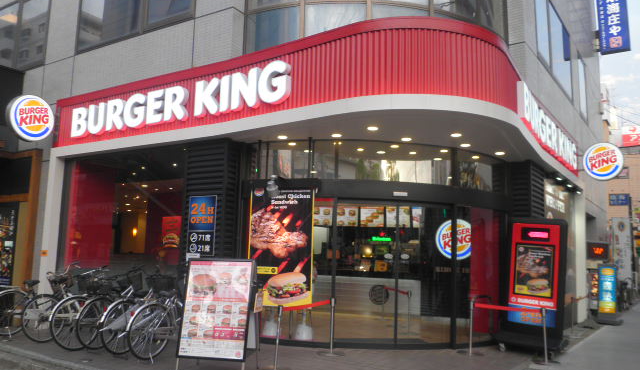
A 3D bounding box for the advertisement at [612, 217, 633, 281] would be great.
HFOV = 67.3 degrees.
[{"bbox_3d":[10.023,2.146,15.929,0.620,2.200,0.120,-6,-11,37],"label":"advertisement"}]

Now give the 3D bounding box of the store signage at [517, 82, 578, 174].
[{"bbox_3d":[4.663,-0.995,9.666,0.160,0.640,4.530,-5,-10,37],"label":"store signage"}]

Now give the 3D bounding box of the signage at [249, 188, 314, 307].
[{"bbox_3d":[-0.600,0.934,7.380,0.940,1.800,0.040,0,-9,7],"label":"signage"}]

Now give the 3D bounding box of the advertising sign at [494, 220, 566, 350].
[{"bbox_3d":[3.217,1.509,7.258,0.800,1.920,0.450,0,-12,33],"label":"advertising sign"}]

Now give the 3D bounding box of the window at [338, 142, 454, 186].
[{"bbox_3d":[1.201,-0.340,7.708,1.850,0.660,0.150,2,-9,-9],"label":"window"}]

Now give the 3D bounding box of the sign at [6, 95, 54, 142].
[{"bbox_3d":[-5.729,-1.308,9.502,0.160,0.880,0.880,-4,-10,30],"label":"sign"}]

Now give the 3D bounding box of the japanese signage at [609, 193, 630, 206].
[{"bbox_3d":[12.461,0.603,20.000,0.900,0.520,0.120,-5,-10,35],"label":"japanese signage"}]

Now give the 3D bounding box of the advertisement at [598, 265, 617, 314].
[{"bbox_3d":[6.501,2.362,10.856,0.400,1.120,0.140,-6,-11,37],"label":"advertisement"}]

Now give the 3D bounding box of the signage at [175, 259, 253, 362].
[{"bbox_3d":[-1.155,1.398,5.428,0.800,1.090,0.220,-1,-8,12],"label":"signage"}]

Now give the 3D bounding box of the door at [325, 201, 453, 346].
[{"bbox_3d":[1.056,1.348,7.305,1.880,2.120,0.220,2,-8,-4],"label":"door"}]

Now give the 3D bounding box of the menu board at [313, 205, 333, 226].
[{"bbox_3d":[0.071,0.808,12.210,0.570,0.480,0.080,0,-8,6],"label":"menu board"}]

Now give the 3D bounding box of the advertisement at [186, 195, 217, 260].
[{"bbox_3d":[-1.922,0.660,7.807,0.580,0.940,0.030,-4,-10,30],"label":"advertisement"}]

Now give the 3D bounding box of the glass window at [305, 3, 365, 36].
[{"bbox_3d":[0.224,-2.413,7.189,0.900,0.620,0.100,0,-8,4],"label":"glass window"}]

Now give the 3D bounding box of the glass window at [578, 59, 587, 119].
[{"bbox_3d":[7.319,-2.665,13.367,0.120,1.720,1.080,-5,-10,37],"label":"glass window"}]

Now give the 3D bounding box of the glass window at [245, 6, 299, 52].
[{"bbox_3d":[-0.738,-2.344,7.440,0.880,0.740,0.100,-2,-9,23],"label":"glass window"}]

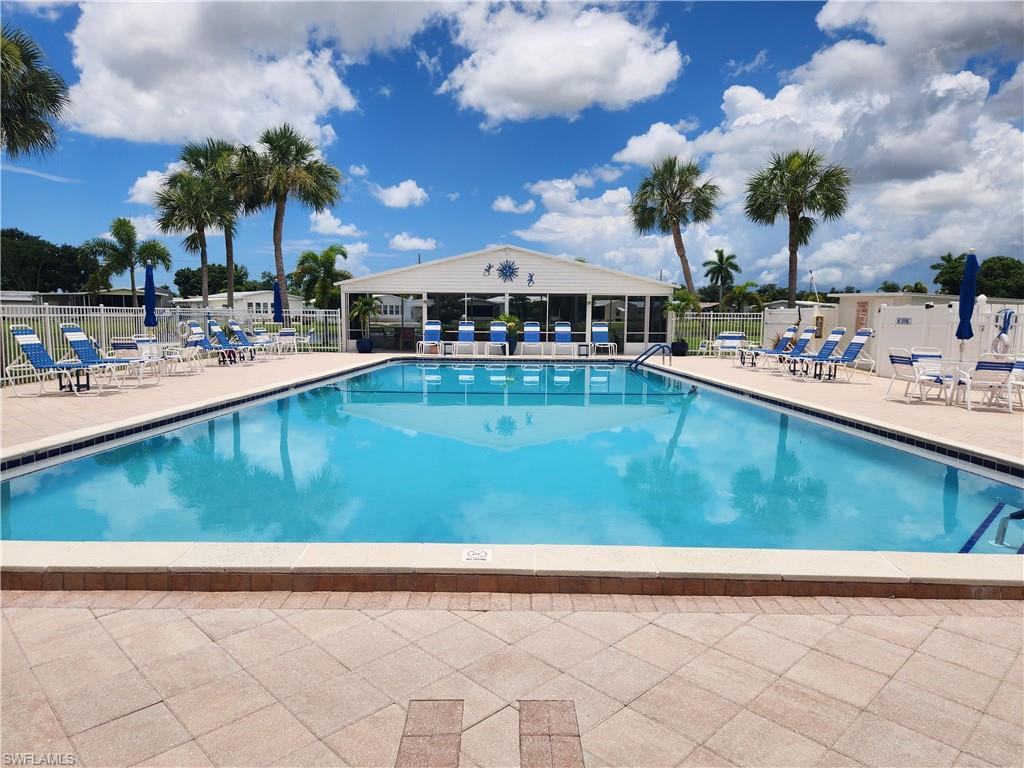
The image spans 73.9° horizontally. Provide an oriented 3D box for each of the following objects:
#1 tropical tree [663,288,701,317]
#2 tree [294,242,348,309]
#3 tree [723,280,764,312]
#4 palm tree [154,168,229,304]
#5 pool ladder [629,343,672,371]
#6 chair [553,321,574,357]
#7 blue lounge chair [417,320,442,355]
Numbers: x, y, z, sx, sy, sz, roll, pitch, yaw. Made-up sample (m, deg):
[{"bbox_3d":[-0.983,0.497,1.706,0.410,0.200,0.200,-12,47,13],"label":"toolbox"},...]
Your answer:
[{"bbox_3d":[5.504,-2.164,21.887,1.250,1.800,1.250,1,6,0],"label":"tropical tree"},{"bbox_3d":[-9.447,-4.615,34.719,3.000,5.100,3.000,1,6,0],"label":"tree"},{"bbox_3d":[15.836,-5.127,46.720,2.800,3.783,2.800,0,6,0],"label":"tree"},{"bbox_3d":[-10.952,-4.168,23.607,2.750,6.400,2.750,1,6,0],"label":"palm tree"},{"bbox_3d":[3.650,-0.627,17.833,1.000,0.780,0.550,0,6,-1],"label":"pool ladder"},{"bbox_3d":[1.743,-1.555,23.165,0.710,1.110,1.640,1,6,1],"label":"chair"},{"bbox_3d":[-2.525,-1.431,21.168,0.660,1.060,1.500,1,6,0],"label":"blue lounge chair"}]

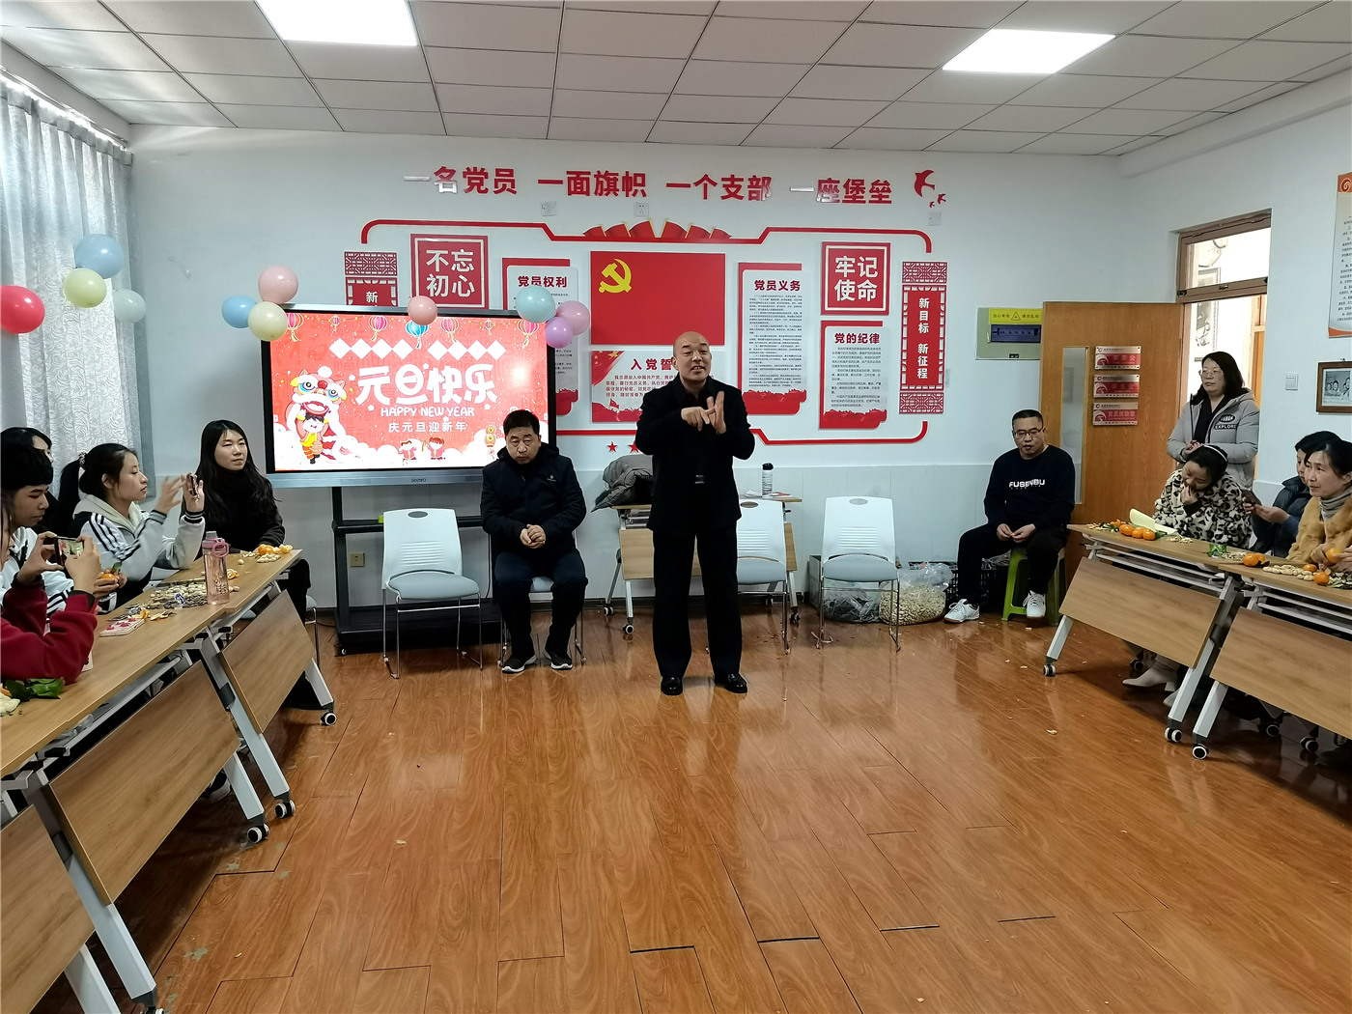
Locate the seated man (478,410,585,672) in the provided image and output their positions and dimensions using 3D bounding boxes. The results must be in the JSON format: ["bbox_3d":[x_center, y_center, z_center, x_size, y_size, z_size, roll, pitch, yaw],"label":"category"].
[{"bbox_3d":[-0.731,0.147,5.778,0.540,1.308,0.670,-1,6,-4],"label":"seated man"}]

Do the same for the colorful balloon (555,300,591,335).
[{"bbox_3d":[-0.619,-1.130,6.555,0.212,0.212,0.212,-2,7,-19],"label":"colorful balloon"}]

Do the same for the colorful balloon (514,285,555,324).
[{"bbox_3d":[-0.828,-1.184,6.401,0.235,0.232,0.235,-2,7,-19],"label":"colorful balloon"}]

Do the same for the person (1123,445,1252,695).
[{"bbox_3d":[2.431,0.295,5.190,0.606,1.173,0.475,-2,7,-16],"label":"person"}]

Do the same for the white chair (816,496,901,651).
[{"bbox_3d":[1.040,0.351,6.276,0.480,0.823,0.566,1,6,6],"label":"white chair"}]

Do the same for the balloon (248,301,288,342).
[{"bbox_3d":[-2.211,-1.004,5.923,0.217,0.217,0.217,-2,7,-19],"label":"balloon"}]

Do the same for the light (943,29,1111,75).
[{"bbox_3d":[1.589,-2.068,4.962,0.590,0.030,0.590,-1,7,-8],"label":"light"}]

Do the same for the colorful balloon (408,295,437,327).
[{"bbox_3d":[-1.327,-1.027,5.731,0.158,0.160,0.158,-2,7,-17],"label":"colorful balloon"}]

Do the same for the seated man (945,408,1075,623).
[{"bbox_3d":[2.050,0.051,6.680,0.699,1.289,0.593,3,7,22],"label":"seated man"}]

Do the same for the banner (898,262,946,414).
[{"bbox_3d":[1.644,-1.110,7.230,0.308,0.990,0.025,-1,6,-8],"label":"banner"}]

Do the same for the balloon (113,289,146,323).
[{"bbox_3d":[-2.861,-1.053,5.725,0.174,0.178,0.174,-1,6,-8],"label":"balloon"}]

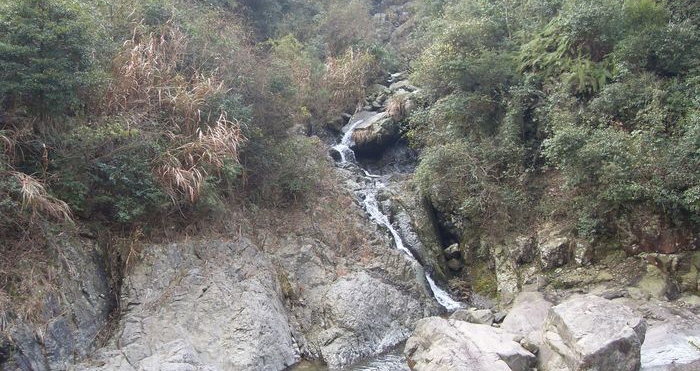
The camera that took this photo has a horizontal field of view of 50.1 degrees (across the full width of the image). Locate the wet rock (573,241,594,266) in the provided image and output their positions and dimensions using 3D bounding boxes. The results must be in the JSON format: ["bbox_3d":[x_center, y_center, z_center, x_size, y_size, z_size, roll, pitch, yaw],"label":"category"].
[{"bbox_3d":[5.614,1.633,18.000,0.436,0.562,0.371,0,3,0],"label":"wet rock"}]

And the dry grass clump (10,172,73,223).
[{"bbox_3d":[-4.453,0.173,10.800,0.879,0.738,0.750,0,3,0],"label":"dry grass clump"}]

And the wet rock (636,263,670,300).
[{"bbox_3d":[7.295,2.304,18.000,0.651,0.837,0.489,0,3,0],"label":"wet rock"}]

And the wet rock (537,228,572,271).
[{"bbox_3d":[4.045,1.266,14.800,0.705,0.862,0.600,0,3,0],"label":"wet rock"}]

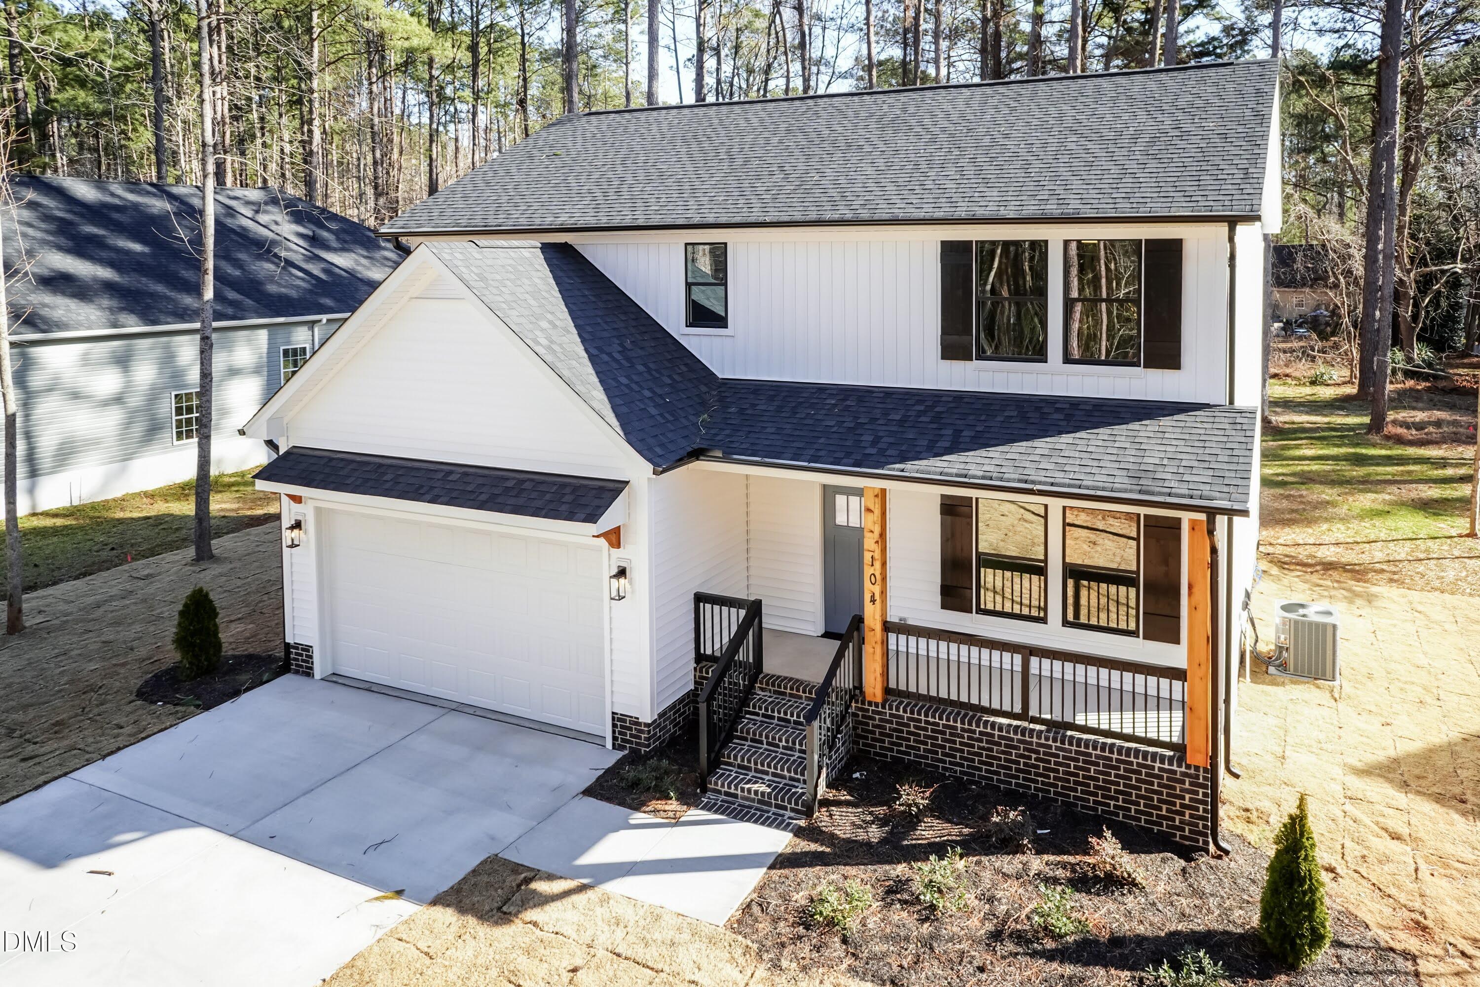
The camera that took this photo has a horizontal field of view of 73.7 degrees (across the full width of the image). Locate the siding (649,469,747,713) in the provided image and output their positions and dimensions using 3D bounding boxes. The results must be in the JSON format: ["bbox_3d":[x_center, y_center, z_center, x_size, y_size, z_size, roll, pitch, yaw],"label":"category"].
[{"bbox_3d":[-0.587,1.006,12.970,0.200,2.965,2.815,4,11,25],"label":"siding"}]

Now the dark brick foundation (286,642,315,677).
[{"bbox_3d":[-6.346,2.412,14.449,0.550,0.460,0.200,4,11,25],"label":"dark brick foundation"}]

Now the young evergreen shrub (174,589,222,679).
[{"bbox_3d":[-7.963,2.040,14.500,0.710,1.320,0.710,4,11,25],"label":"young evergreen shrub"}]

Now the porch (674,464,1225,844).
[{"bbox_3d":[2.241,1.602,11.592,6.150,3.540,3.055,4,11,25],"label":"porch"}]

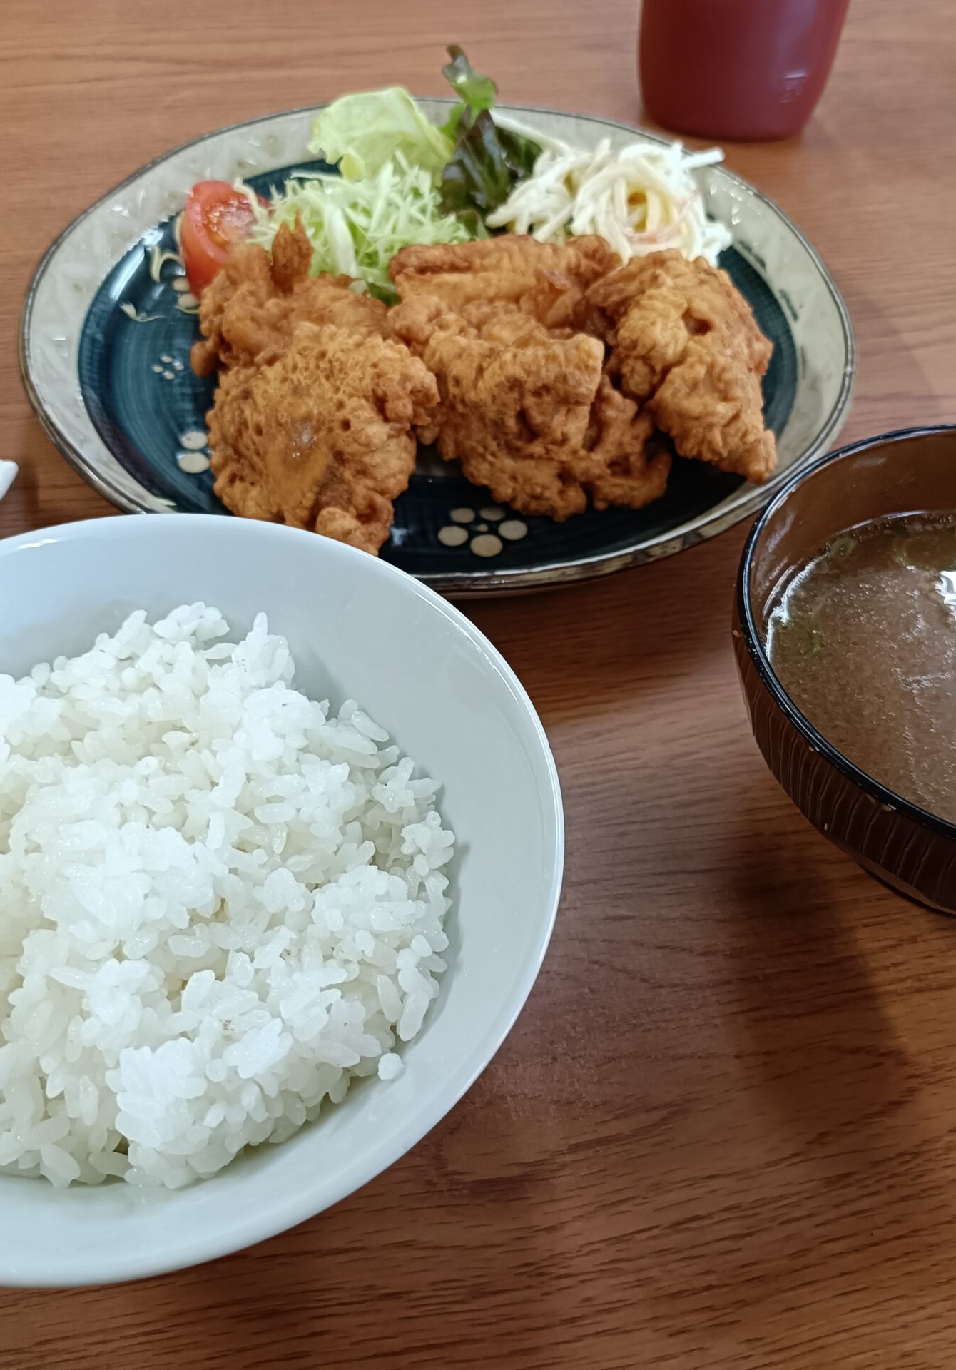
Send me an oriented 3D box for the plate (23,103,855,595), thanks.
[{"bbox_3d":[-0.011,-0.101,0.387,0.231,0.031,0.231,1,50,-1],"label":"plate"}]

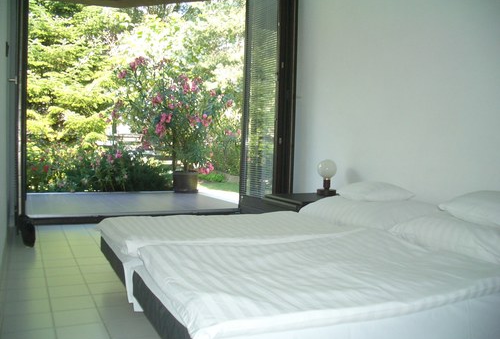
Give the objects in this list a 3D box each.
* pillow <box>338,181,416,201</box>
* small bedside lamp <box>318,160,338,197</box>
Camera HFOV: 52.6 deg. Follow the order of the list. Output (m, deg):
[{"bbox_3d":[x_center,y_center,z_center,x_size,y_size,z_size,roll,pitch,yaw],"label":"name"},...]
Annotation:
[{"bbox_3d":[0.859,0.140,3.540,0.340,0.110,0.460,0,4,-25],"label":"pillow"},{"bbox_3d":[0.584,0.072,3.910,0.150,0.290,0.150,2,4,0],"label":"small bedside lamp"}]

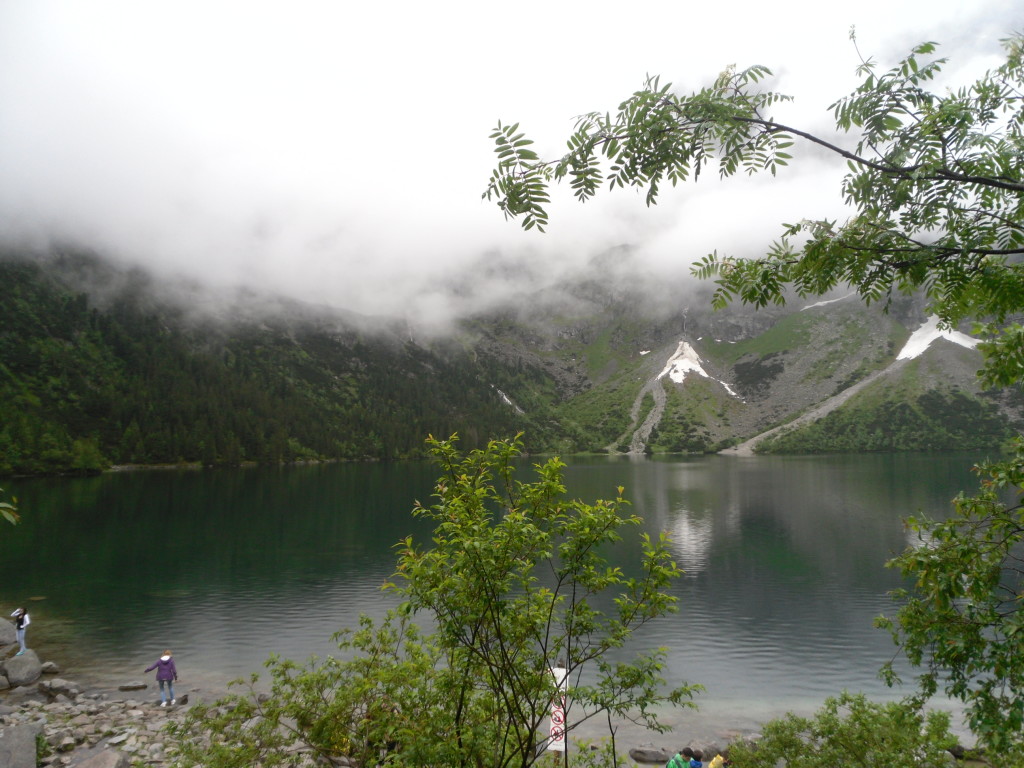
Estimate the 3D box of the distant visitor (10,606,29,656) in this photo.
[{"bbox_3d":[-17.215,8.683,29.000,0.600,1.640,0.430,-1,-4,3],"label":"distant visitor"}]

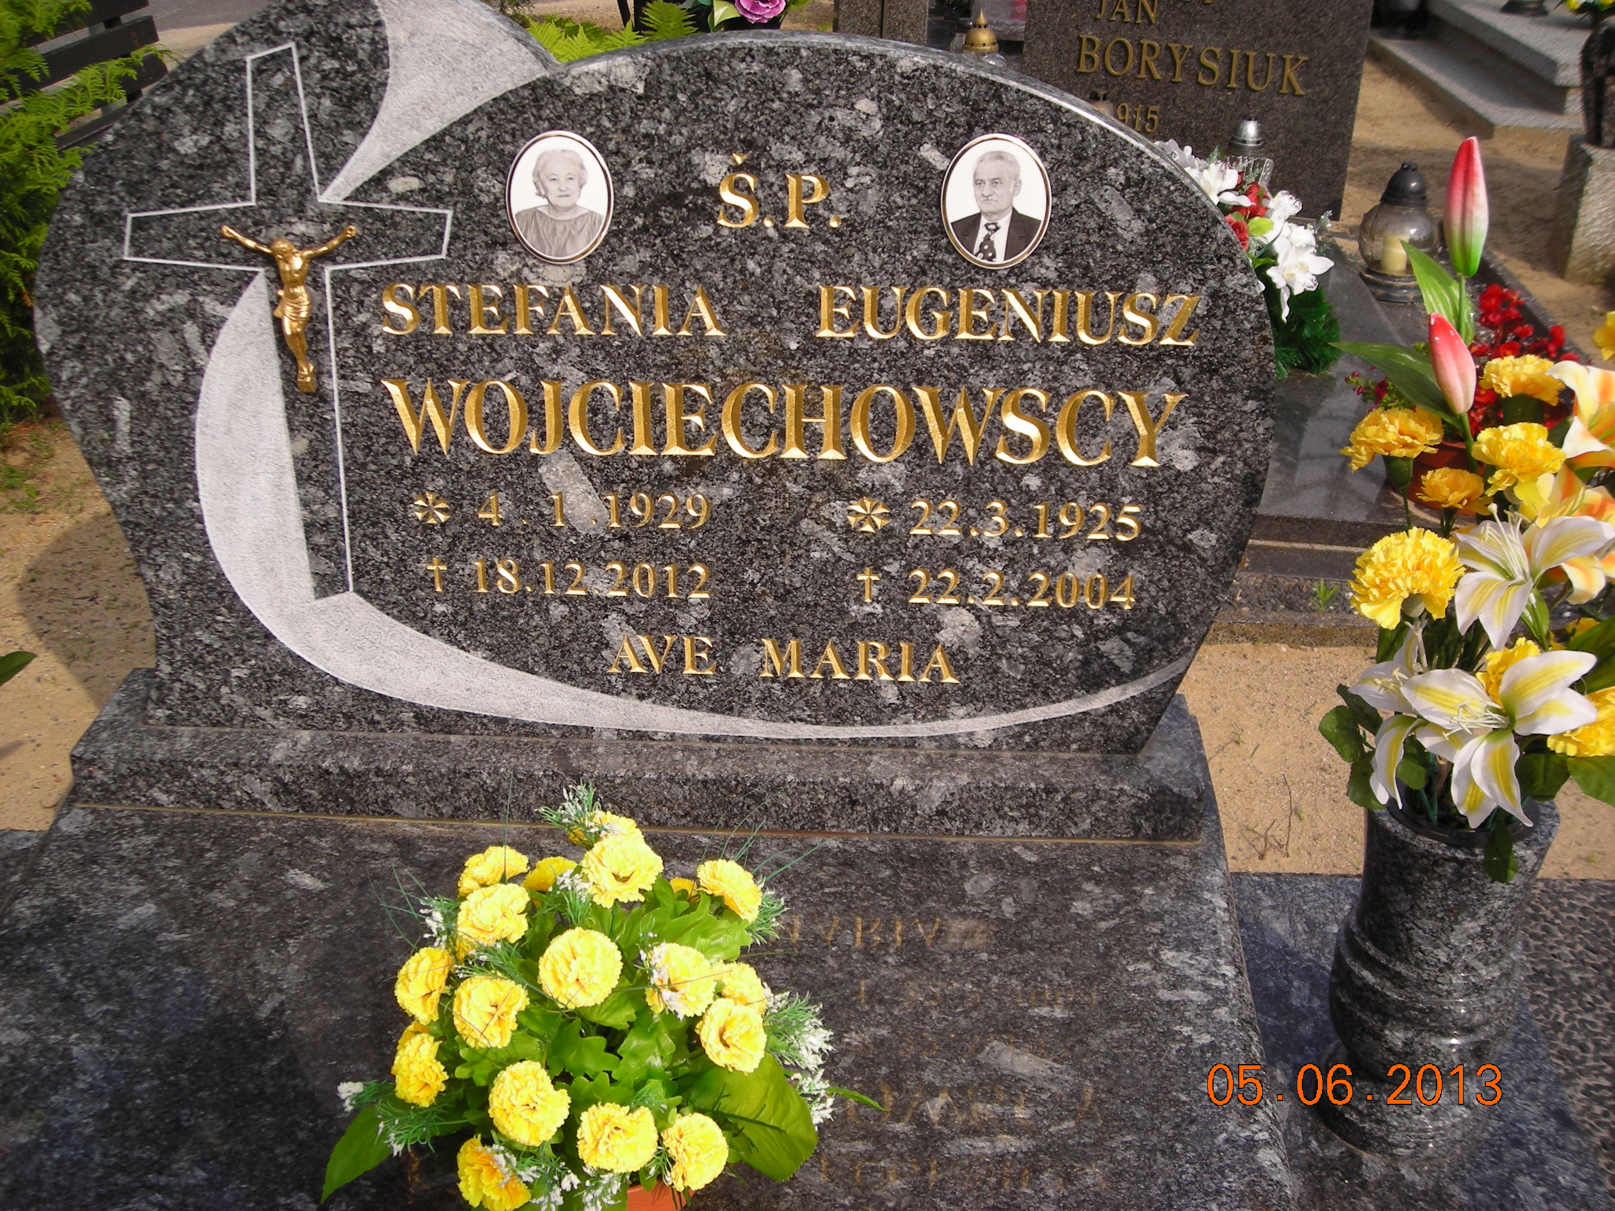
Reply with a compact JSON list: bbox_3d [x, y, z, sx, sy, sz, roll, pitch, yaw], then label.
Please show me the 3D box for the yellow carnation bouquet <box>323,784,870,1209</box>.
[{"bbox_3d":[-0.116,0.262,1.023,0.290,0.285,0.260,1,26,3],"label":"yellow carnation bouquet"}]

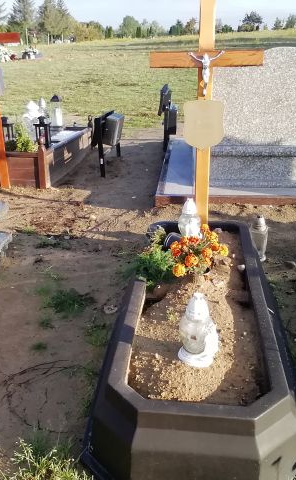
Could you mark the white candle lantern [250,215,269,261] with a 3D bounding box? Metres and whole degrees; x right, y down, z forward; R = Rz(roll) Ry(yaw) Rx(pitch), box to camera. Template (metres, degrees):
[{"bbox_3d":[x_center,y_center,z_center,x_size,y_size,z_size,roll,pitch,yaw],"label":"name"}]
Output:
[{"bbox_3d":[0.790,-0.020,3.524,0.120,0.309,0.120,1,21,4],"label":"white candle lantern"}]

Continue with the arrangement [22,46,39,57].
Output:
[{"bbox_3d":[-7.490,-11.952,33.000,0.950,0.720,0.700,1,21,4],"label":"arrangement"}]

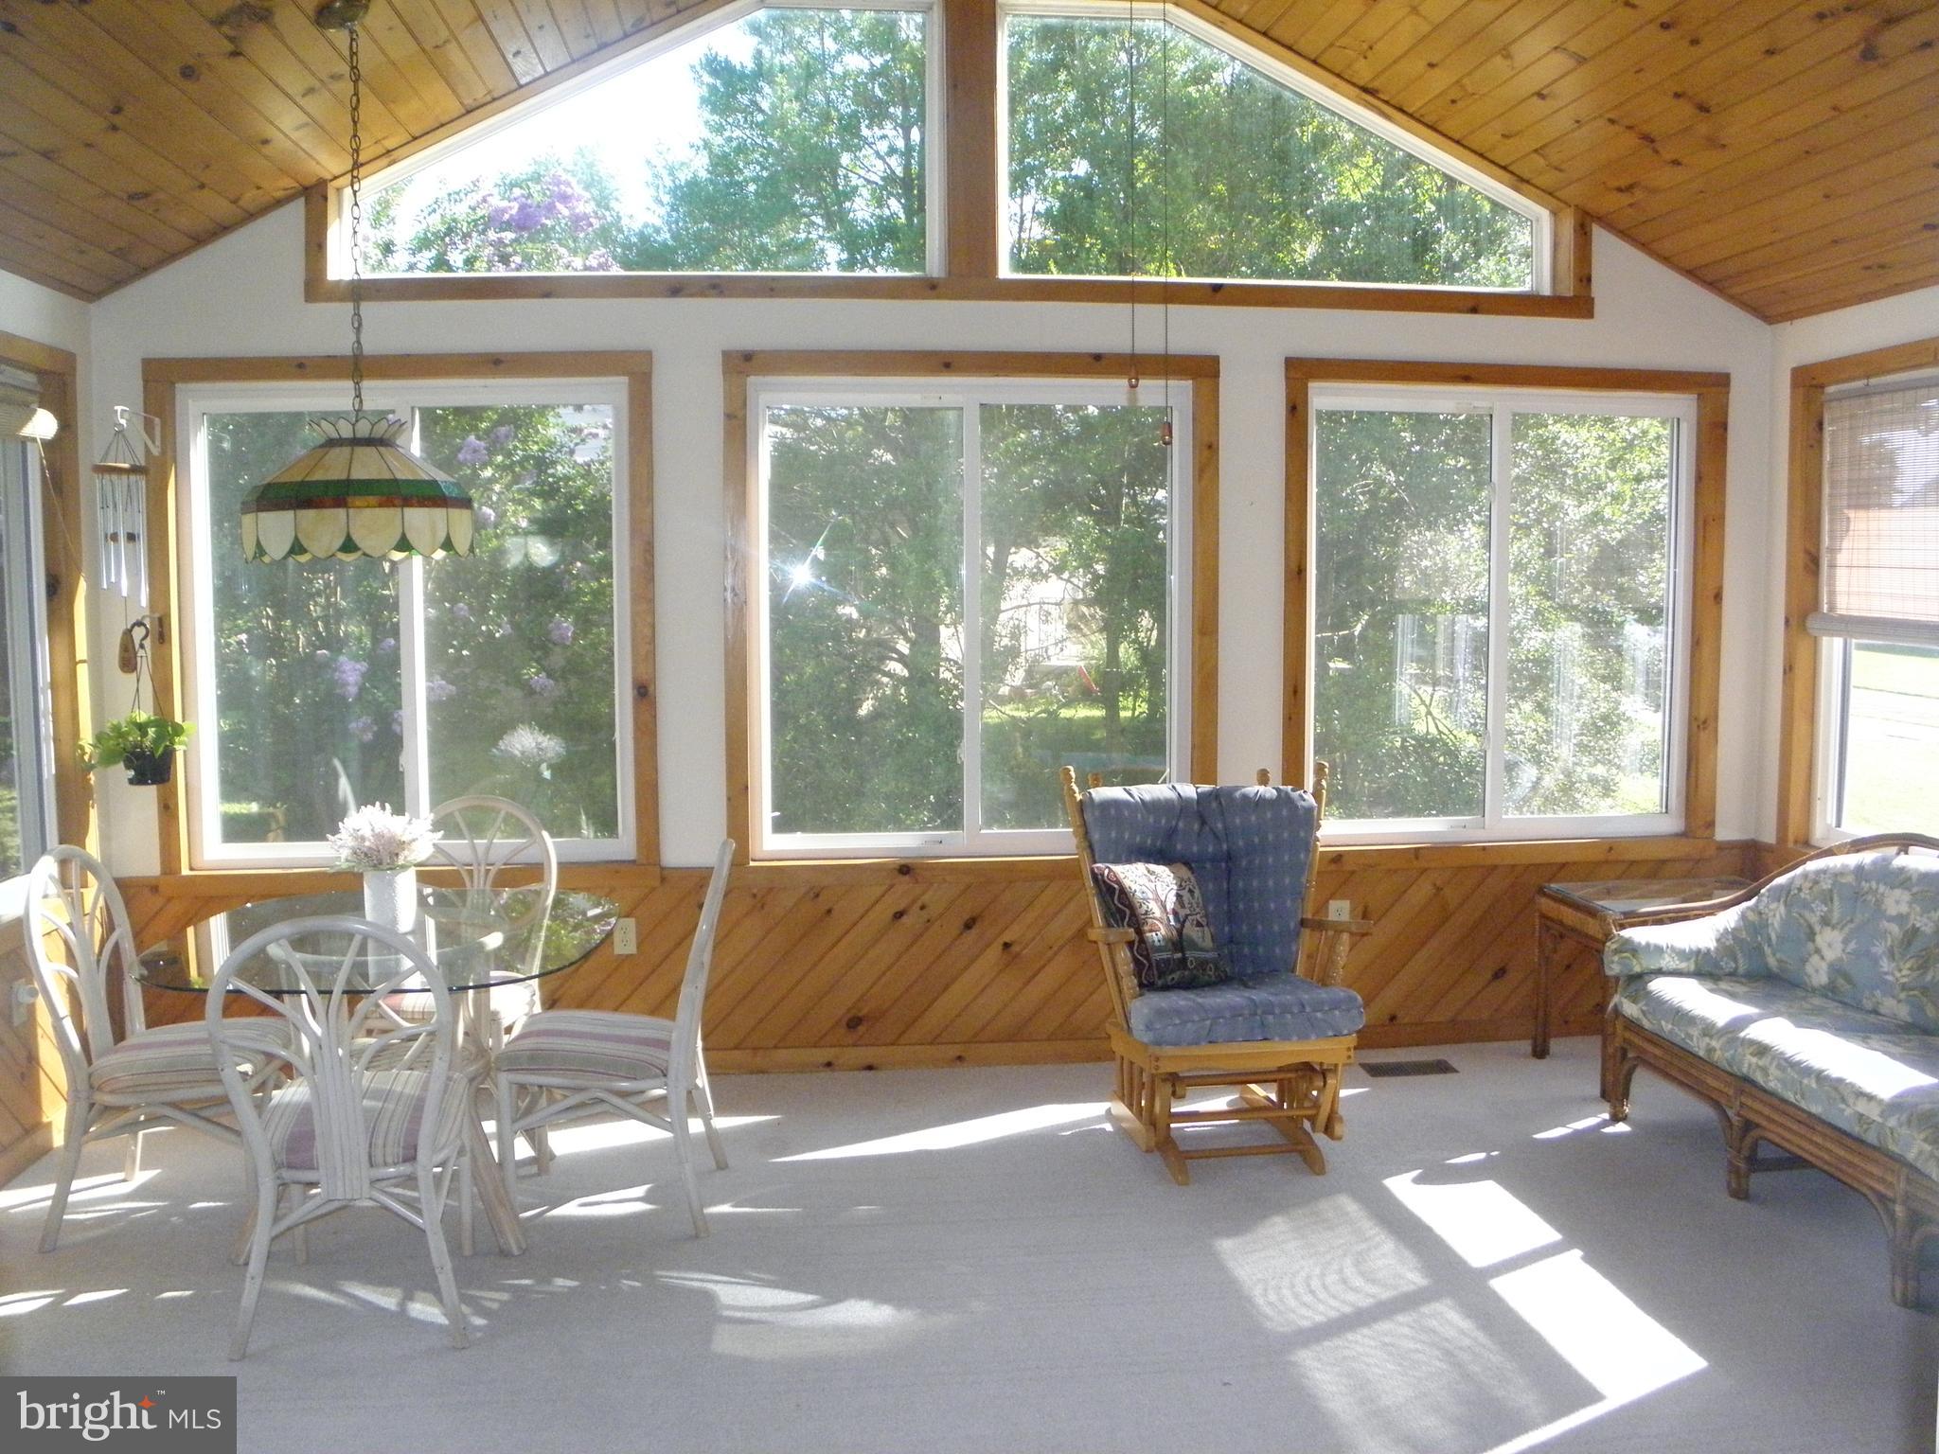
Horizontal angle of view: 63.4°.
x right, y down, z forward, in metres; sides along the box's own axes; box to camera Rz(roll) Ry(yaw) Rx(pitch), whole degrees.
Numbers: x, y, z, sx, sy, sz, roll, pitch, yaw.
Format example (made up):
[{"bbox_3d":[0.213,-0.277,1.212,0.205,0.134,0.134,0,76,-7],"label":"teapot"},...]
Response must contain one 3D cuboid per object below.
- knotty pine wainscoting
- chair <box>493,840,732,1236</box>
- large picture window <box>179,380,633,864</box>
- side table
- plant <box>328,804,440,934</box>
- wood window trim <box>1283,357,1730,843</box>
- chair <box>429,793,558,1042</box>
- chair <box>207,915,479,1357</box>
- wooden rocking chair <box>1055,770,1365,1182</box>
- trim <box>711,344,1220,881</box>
[{"bbox_3d":[0.042,0.768,5.145,5.390,0.690,0.040,-1,4,-6],"label":"knotty pine wainscoting"},{"bbox_3d":[-0.859,0.742,3.883,0.590,0.930,0.490,-1,5,-5],"label":"chair"},{"bbox_3d":[-1.708,-0.313,4.783,1.340,1.470,0.100,-1,5,-6],"label":"large picture window"},{"bbox_3d":[2.192,0.797,4.850,0.770,0.580,0.530,-1,5,-6],"label":"side table"},{"bbox_3d":[-1.400,0.341,3.792,0.270,0.308,0.260,-1,4,-6],"label":"plant"},{"bbox_3d":[1.768,-0.385,5.118,1.500,1.570,0.080,-1,5,-6],"label":"wood window trim"},{"bbox_3d":[-1.442,0.708,4.491,0.490,0.930,0.600,0,4,0],"label":"chair"},{"bbox_3d":[-1.283,0.799,3.355,0.490,0.920,0.600,-1,4,-10],"label":"chair"},{"bbox_3d":[0.714,0.643,4.373,0.750,1.030,0.740,-1,5,-9],"label":"wooden rocking chair"},{"bbox_3d":[0.021,-0.375,5.086,1.590,1.630,0.080,-1,4,-6],"label":"trim"}]

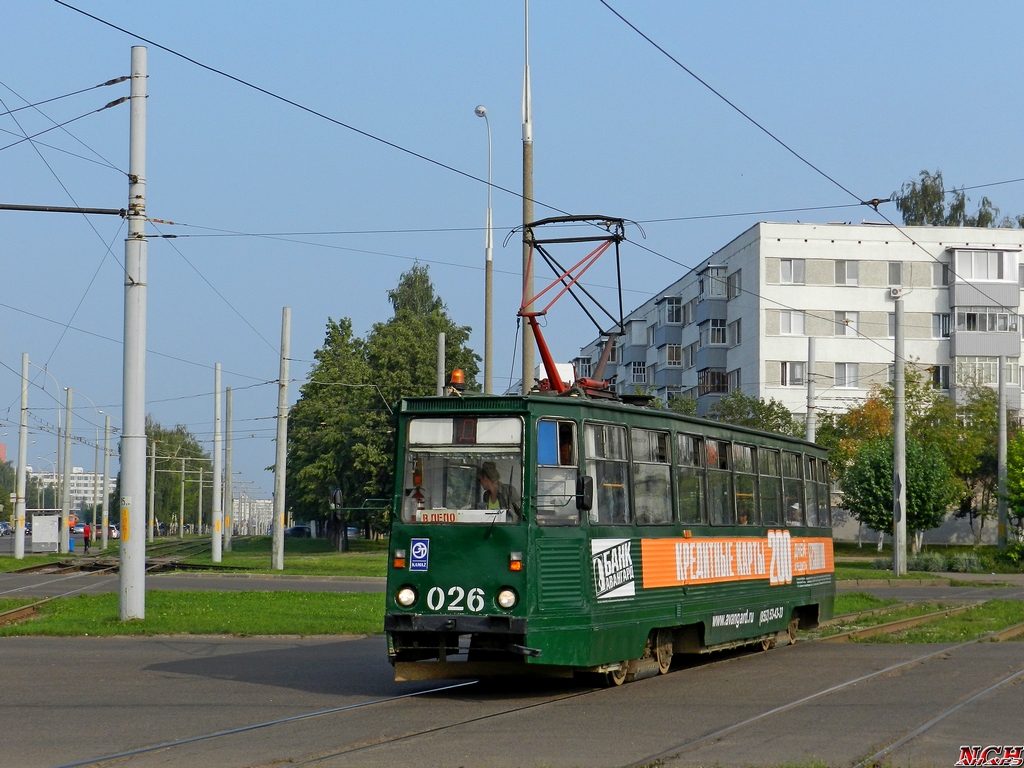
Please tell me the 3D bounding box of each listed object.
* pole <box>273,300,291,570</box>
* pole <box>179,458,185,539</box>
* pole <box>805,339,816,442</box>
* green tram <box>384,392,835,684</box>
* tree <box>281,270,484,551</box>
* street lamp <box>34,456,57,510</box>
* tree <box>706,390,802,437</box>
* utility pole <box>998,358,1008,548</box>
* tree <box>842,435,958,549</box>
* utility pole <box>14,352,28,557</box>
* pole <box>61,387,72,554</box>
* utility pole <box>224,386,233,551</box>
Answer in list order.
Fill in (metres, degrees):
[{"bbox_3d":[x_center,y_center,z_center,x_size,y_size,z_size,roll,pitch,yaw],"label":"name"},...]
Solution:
[{"bbox_3d":[-8.538,2.023,75.000,0.400,9.787,0.400,1,-4,0],"label":"pole"},{"bbox_3d":[-35.643,12.436,218.000,0.360,8.507,0.360,1,-4,0],"label":"pole"},{"bbox_3d":[12.353,2.713,83.000,0.400,9.304,0.400,1,-4,0],"label":"pole"},{"bbox_3d":[2.082,2.267,28.156,2.500,3.170,15.000,-1,-4,21],"label":"green tram"},{"bbox_3d":[-7.918,1.437,123.000,11.740,17.488,10.500,1,-4,0],"label":"tree"},{"bbox_3d":[-63.569,15.106,275.000,2.400,10.390,0.400,1,-4,-7],"label":"street lamp"},{"bbox_3d":[11.693,4.051,97.000,4.822,7.571,4.800,1,-4,0],"label":"tree"},{"bbox_3d":[23.932,3.337,98.000,0.390,9.451,0.390,1,-4,0],"label":"utility pole"},{"bbox_3d":[17.938,5.062,93.000,5.317,5.455,5.200,1,-4,0],"label":"tree"},{"bbox_3d":[-22.612,3.352,93.000,0.410,9.524,0.410,1,-4,0],"label":"utility pole"},{"bbox_3d":[-24.955,4.887,113.000,0.400,9.269,0.400,1,-4,0],"label":"pole"},{"bbox_3d":[-16.610,5.015,118.000,0.400,9.620,0.400,1,-4,0],"label":"utility pole"}]

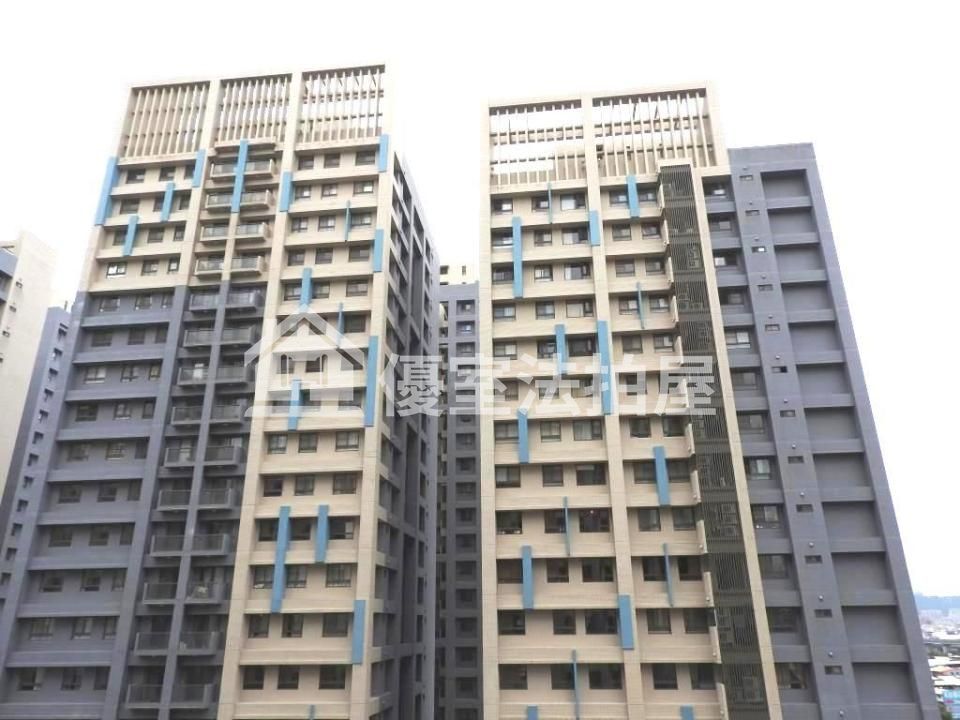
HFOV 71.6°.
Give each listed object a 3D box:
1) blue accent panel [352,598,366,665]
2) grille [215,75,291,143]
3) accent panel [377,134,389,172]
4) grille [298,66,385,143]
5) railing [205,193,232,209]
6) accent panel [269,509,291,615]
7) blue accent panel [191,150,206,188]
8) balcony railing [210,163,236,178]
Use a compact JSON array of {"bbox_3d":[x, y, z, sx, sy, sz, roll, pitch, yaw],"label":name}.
[{"bbox_3d":[-7.987,18.036,44.223,0.700,3.900,0.220,-3,-21,6],"label":"blue accent panel"},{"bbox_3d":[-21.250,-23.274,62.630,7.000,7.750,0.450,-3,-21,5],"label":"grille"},{"bbox_3d":[-8.346,-17.904,57.909,0.710,3.900,0.220,-3,-21,6],"label":"accent panel"},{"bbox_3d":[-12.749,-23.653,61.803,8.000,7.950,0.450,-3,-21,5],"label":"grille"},{"bbox_3d":[-22.673,-13.881,58.223,2.460,1.290,0.150,-3,-21,6],"label":"railing"},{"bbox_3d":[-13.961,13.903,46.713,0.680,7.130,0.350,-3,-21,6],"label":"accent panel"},{"bbox_3d":[-25.042,-17.067,59.405,0.740,3.950,0.250,-3,-21,6],"label":"blue accent panel"},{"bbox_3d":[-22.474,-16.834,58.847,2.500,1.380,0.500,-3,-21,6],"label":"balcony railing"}]

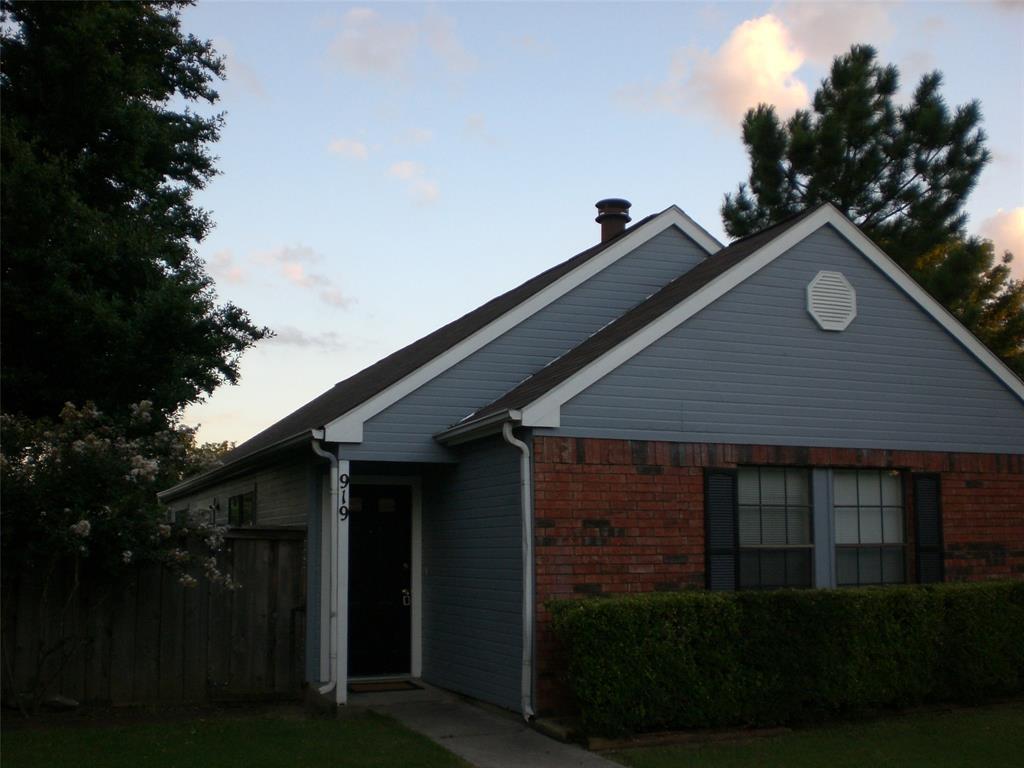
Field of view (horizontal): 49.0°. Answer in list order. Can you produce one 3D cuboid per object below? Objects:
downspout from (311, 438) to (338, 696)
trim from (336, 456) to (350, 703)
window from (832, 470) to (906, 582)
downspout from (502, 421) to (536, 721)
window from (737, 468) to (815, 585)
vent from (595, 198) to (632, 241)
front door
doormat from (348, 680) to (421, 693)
[{"bbox_3d":[-1.834,1.770,10.980,0.265,2.470,0.128,3,-9,-23],"label":"downspout"},{"bbox_3d":[-1.677,1.936,11.079,0.110,2.360,0.100,3,-9,-23],"label":"trim"},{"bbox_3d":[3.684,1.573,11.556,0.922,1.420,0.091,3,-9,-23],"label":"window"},{"bbox_3d":[0.068,1.622,9.911,0.233,2.584,0.192,3,-9,-23],"label":"downspout"},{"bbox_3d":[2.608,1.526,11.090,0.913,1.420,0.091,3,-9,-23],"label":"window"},{"bbox_3d":[1.279,-2.067,14.222,0.467,0.557,0.467,0,-8,0],"label":"vent"},{"bbox_3d":[-1.560,2.148,12.423,0.927,2.059,0.055,3,-9,-23],"label":"front door"},{"bbox_3d":[-1.397,3.196,11.852,0.790,0.020,0.603,3,-9,-23],"label":"doormat"}]

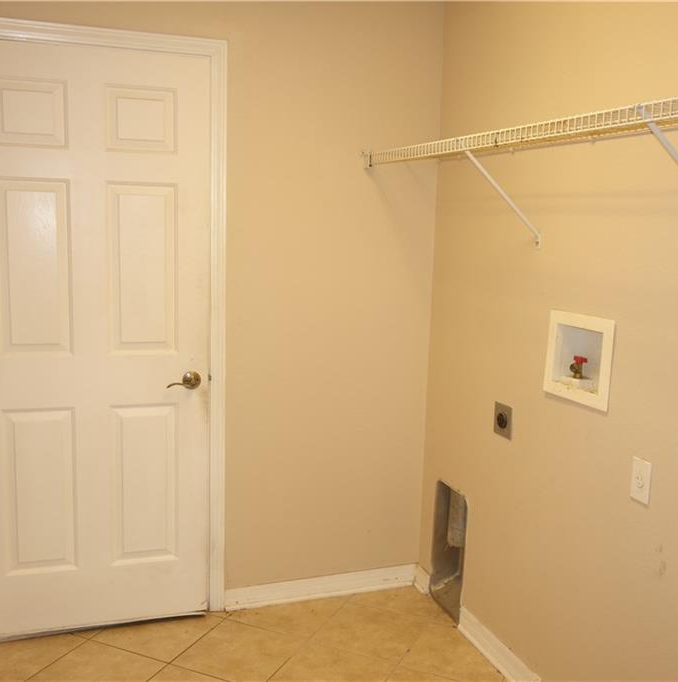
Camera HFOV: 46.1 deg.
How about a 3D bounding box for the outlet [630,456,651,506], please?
[{"bbox_3d":[0.791,0.365,2.078,0.008,0.113,0.069,-1,9,-20],"label":"outlet"}]

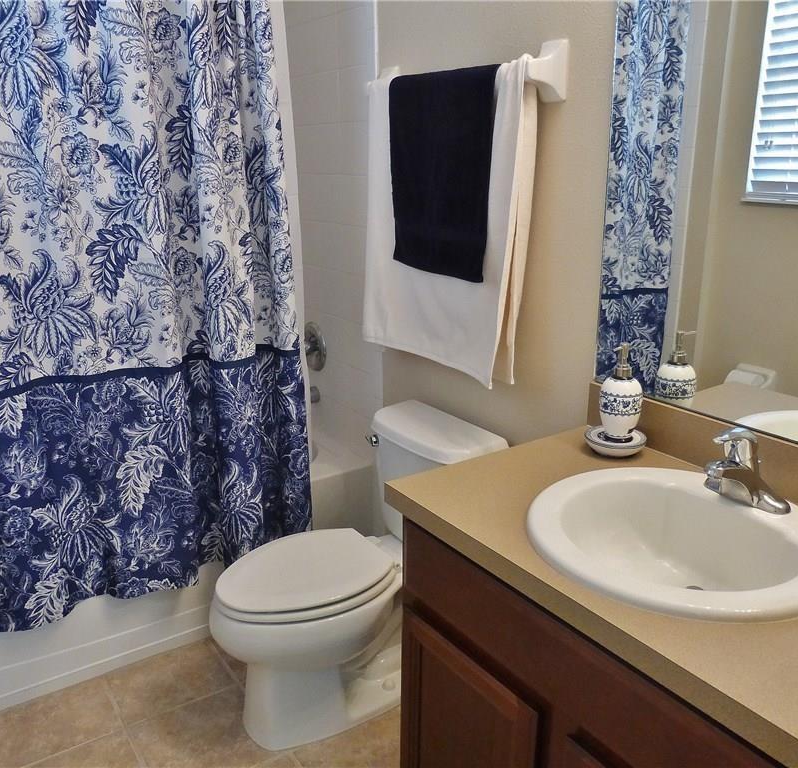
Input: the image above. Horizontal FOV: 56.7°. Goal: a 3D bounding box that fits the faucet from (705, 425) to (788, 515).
[{"bbox_3d":[0.546,0.135,1.209,0.157,0.137,0.156,-11,19,-32],"label":"faucet"}]

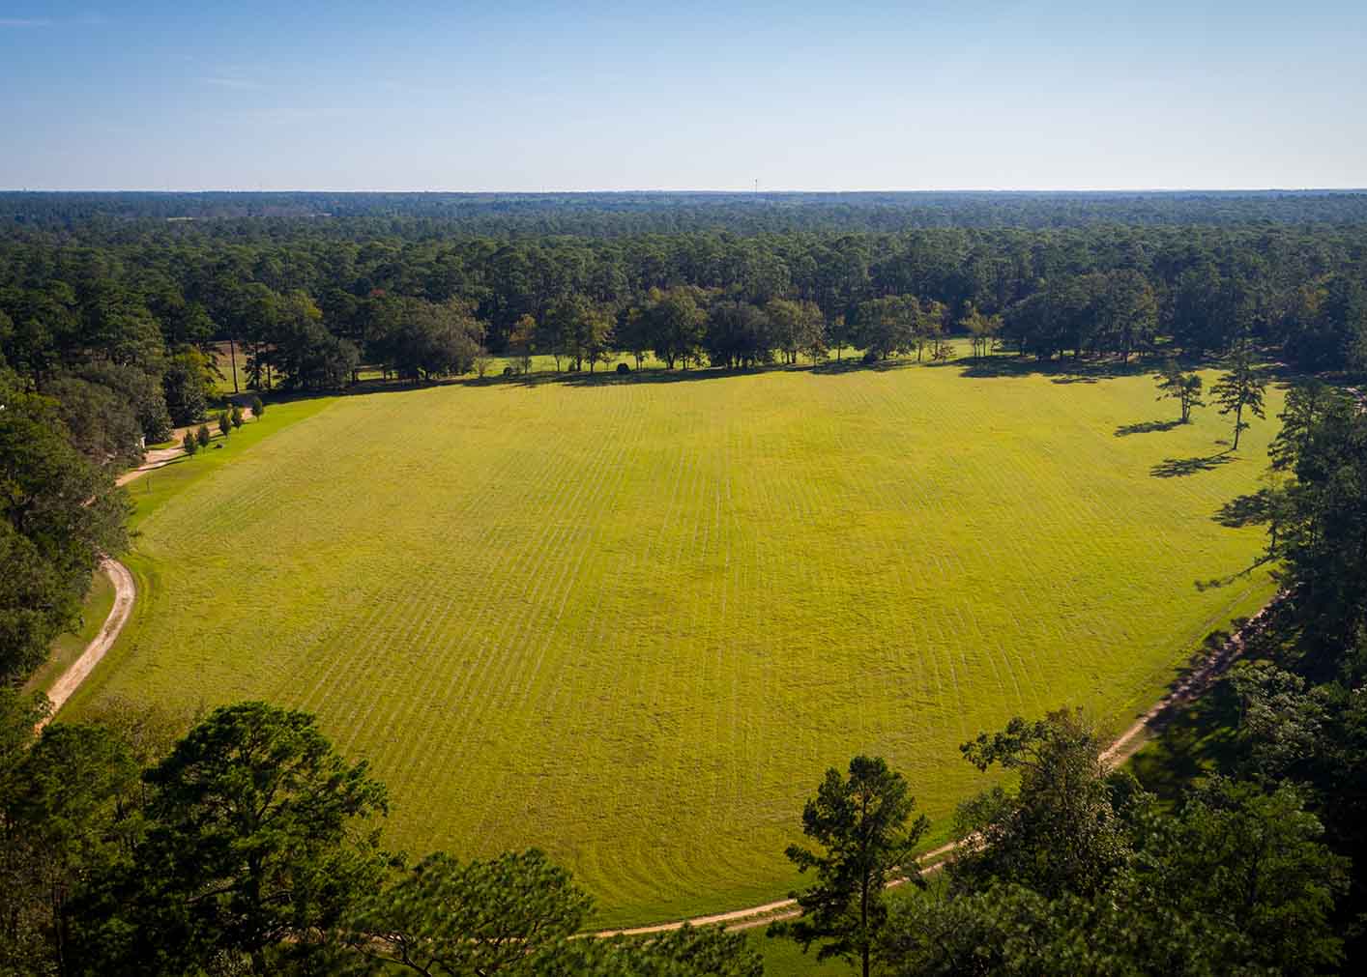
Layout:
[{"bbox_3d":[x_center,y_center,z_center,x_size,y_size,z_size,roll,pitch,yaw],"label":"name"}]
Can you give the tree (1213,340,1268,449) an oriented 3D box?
[{"bbox_3d":[117.550,-19.670,233.570,11.760,23.600,11.410,0,15,0],"label":"tree"}]

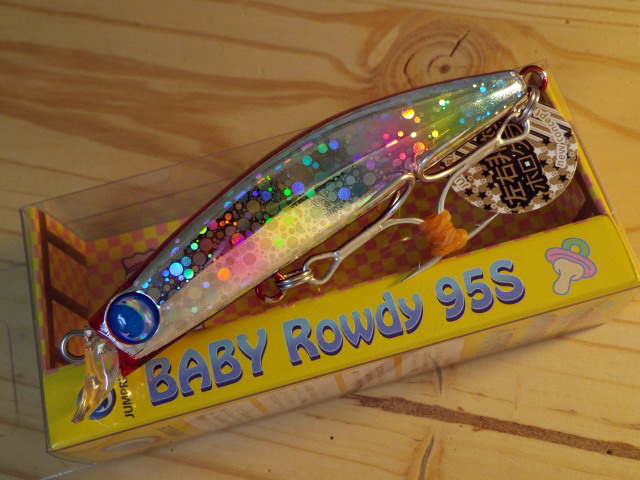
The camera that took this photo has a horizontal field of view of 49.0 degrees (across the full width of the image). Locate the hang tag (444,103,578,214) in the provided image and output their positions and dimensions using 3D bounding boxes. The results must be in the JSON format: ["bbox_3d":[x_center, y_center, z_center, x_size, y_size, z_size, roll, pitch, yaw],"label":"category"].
[{"bbox_3d":[0.037,-0.016,0.136,0.026,0.001,0.026,-17,68,1],"label":"hang tag"}]

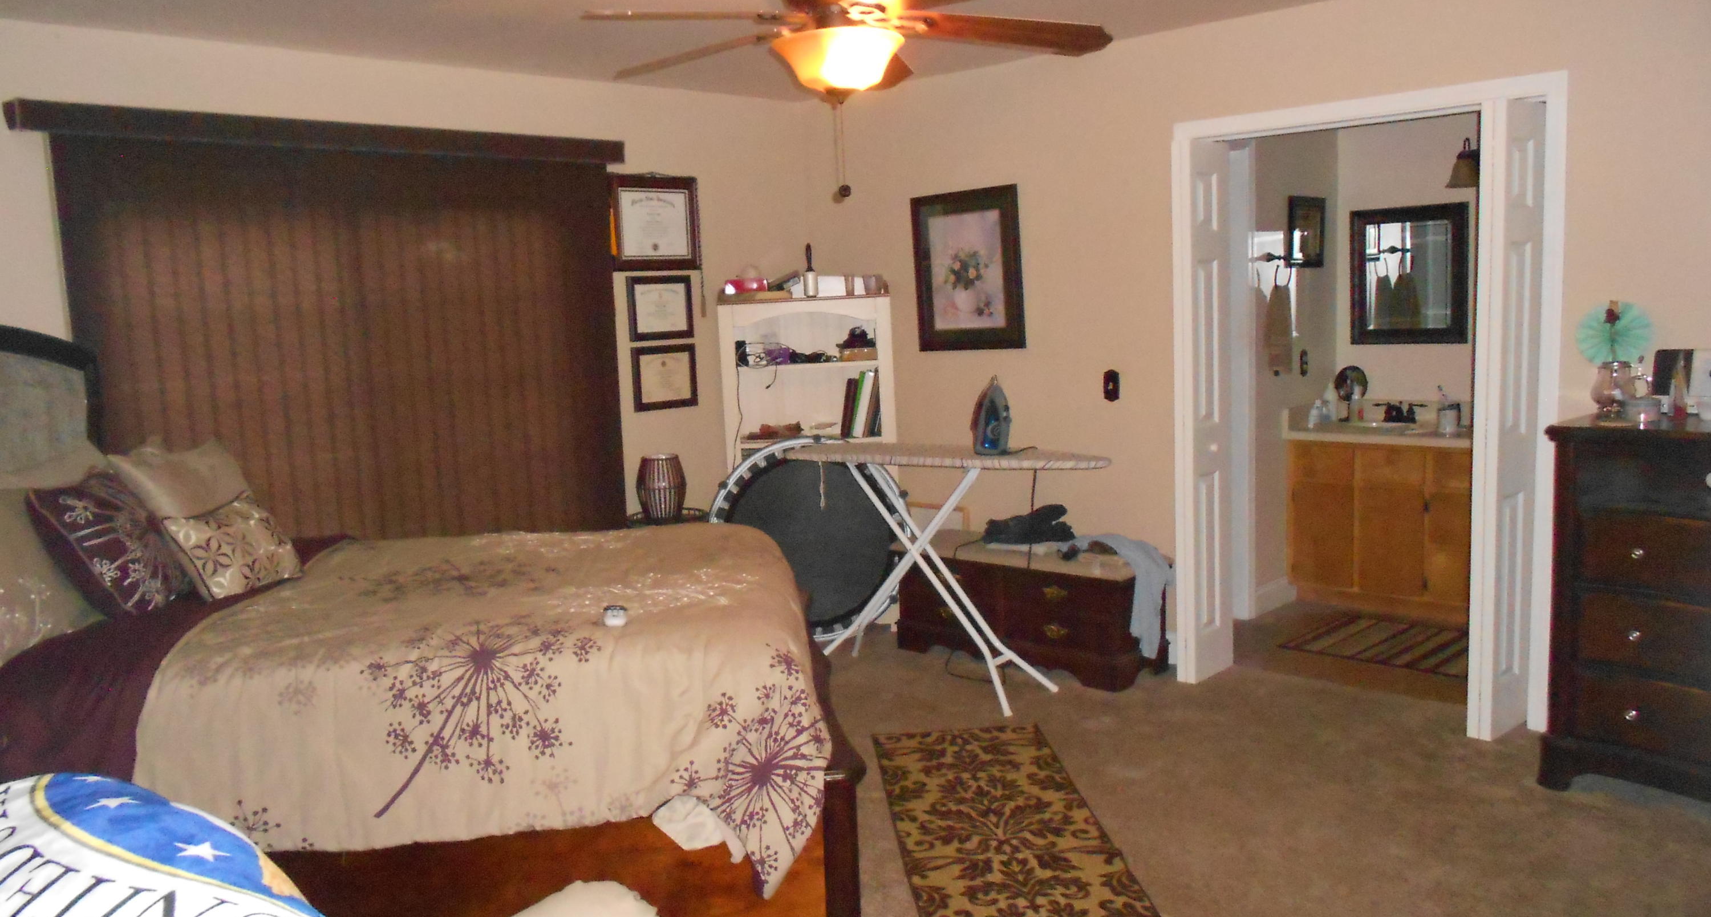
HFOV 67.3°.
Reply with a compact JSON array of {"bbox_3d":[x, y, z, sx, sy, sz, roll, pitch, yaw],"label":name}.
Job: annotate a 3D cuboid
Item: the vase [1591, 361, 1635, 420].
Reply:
[{"bbox_3d":[2.232,-0.202,3.776,0.115,0.170,0.115,4,10,43],"label":"vase"}]

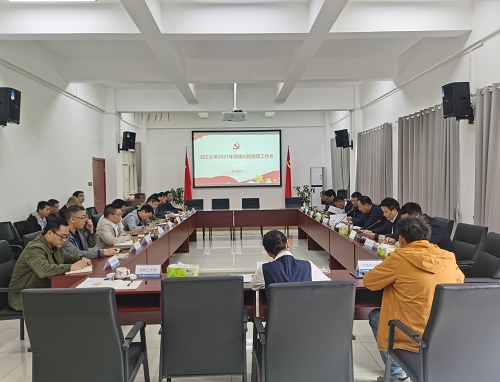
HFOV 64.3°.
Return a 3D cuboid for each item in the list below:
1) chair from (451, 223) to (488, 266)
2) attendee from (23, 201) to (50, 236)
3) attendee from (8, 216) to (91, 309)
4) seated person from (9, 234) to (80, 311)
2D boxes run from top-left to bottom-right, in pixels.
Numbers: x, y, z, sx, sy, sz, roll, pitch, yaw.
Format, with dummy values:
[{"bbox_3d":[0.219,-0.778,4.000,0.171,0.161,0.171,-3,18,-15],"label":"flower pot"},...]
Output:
[{"bbox_3d":[2.275,0.897,4.482,0.620,1.000,0.570,-1,2,-13],"label":"chair"},{"bbox_3d":[-2.907,0.780,5.884,0.780,1.260,0.520,-1,2,-1],"label":"attendee"},{"bbox_3d":[-1.708,0.850,3.525,0.780,1.250,0.570,-1,2,-1],"label":"attendee"},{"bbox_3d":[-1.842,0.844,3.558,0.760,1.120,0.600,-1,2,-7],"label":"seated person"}]

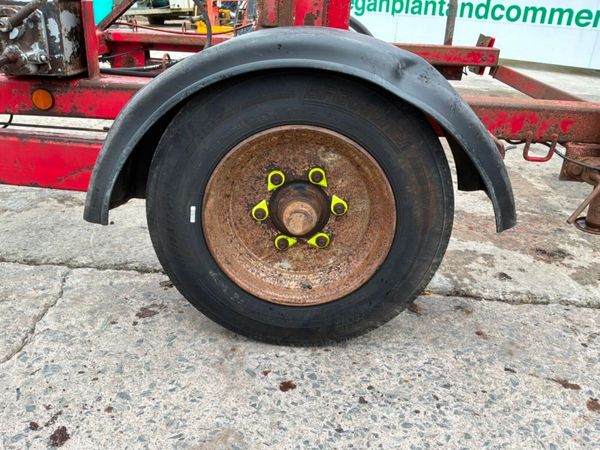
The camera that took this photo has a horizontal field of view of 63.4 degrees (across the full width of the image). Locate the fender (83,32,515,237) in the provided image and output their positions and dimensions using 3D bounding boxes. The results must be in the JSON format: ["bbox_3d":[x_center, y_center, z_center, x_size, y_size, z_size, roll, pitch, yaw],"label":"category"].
[{"bbox_3d":[0.005,-0.239,1.188,1.013,0.446,0.260,2,21,1],"label":"fender"}]

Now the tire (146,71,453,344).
[{"bbox_3d":[0.000,-0.038,1.265,0.765,0.762,0.212,2,21,1],"label":"tire"}]

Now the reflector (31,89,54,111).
[{"bbox_3d":[-0.721,-0.351,1.360,0.060,0.060,0.012,2,21,1],"label":"reflector"}]

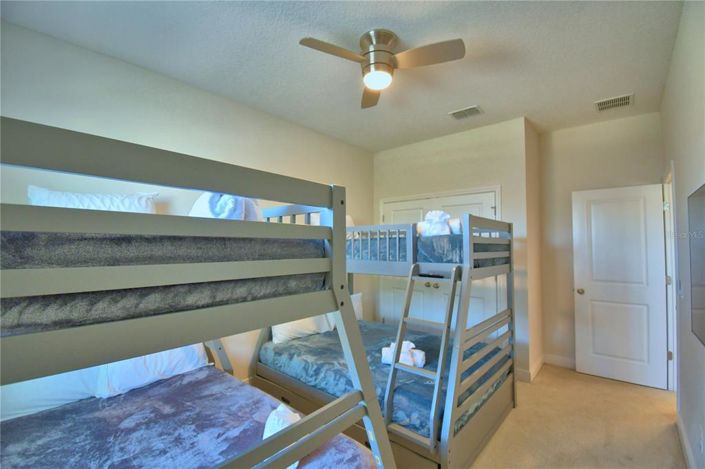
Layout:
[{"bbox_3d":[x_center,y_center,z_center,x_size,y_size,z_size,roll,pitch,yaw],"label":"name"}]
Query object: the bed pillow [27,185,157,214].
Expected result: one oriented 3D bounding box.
[{"bbox_3d":[-1.665,-0.109,1.939,0.660,0.440,0.170,2,-45,-46],"label":"bed pillow"}]

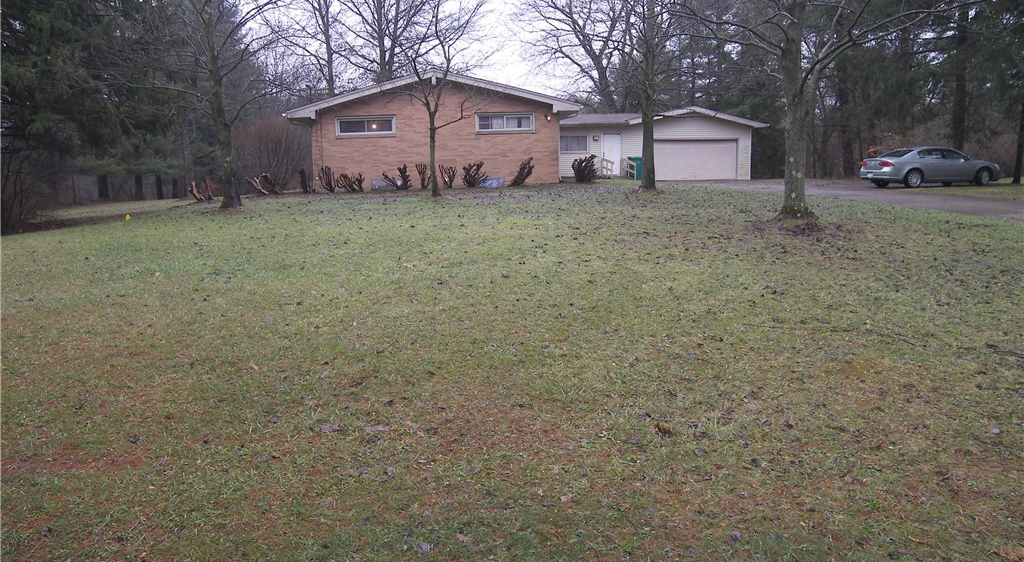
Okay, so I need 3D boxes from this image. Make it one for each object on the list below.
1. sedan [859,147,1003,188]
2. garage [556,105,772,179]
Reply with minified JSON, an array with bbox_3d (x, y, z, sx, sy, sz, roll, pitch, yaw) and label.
[{"bbox_3d":[15.800,-4.280,26.750,5.140,1.470,1.870,-2,8,-11],"label":"sedan"},{"bbox_3d":[7.791,-7.360,39.889,10.675,3.760,7.500,0,6,2],"label":"garage"}]

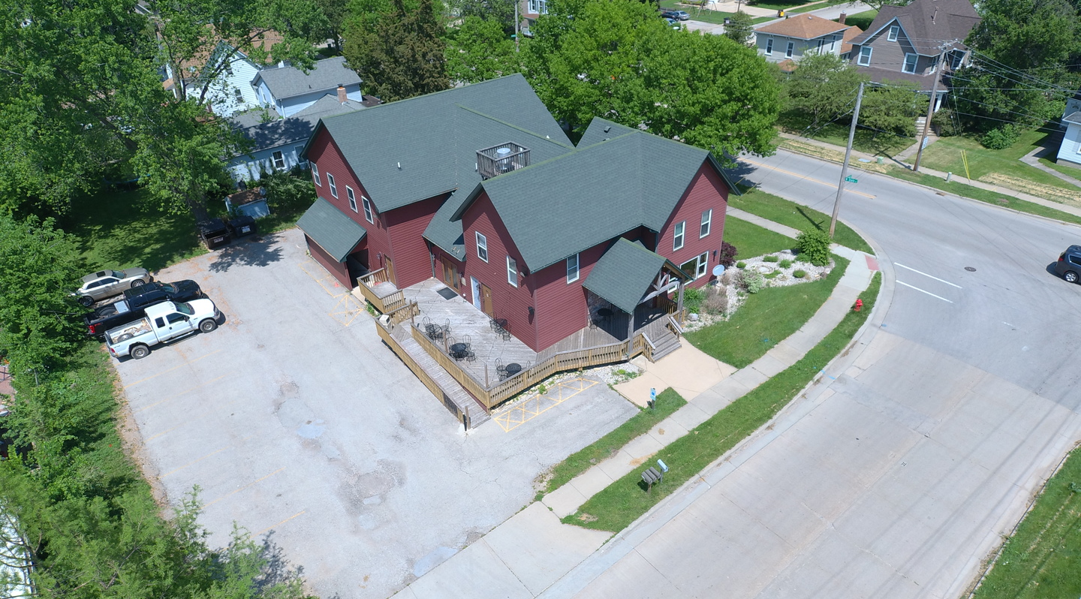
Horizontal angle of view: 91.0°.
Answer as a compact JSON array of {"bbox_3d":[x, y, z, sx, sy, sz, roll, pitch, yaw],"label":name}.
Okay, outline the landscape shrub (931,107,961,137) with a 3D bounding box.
[{"bbox_3d":[40.765,-17.650,52.766,2.800,2.500,2.800,-28,43,-30],"label":"landscape shrub"}]

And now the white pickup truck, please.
[{"bbox_3d":[-22.775,1.613,31.973,5.800,1.980,2.050,-27,42,-29],"label":"white pickup truck"}]

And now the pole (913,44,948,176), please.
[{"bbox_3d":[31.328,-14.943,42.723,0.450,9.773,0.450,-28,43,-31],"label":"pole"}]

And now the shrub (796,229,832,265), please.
[{"bbox_3d":[17.988,-3.432,34.647,2.100,2.300,2.100,-28,43,-31],"label":"shrub"}]

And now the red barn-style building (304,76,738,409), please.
[{"bbox_3d":[-2.583,-6.463,34.441,19.793,10.500,26.632,-27,43,-31],"label":"red barn-style building"}]

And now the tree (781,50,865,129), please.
[{"bbox_3d":[29.357,-21.940,55.500,8.000,7.300,8.000,-2,36,0],"label":"tree"}]

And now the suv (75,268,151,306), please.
[{"bbox_3d":[-29.478,-1.083,36.114,5.000,1.480,1.880,-27,43,-30],"label":"suv"}]

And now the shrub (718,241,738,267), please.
[{"bbox_3d":[12.337,-3.033,35.015,1.600,1.700,1.600,-28,43,-31],"label":"shrub"}]

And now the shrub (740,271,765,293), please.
[{"bbox_3d":[13.536,-1.052,33.900,1.500,1.150,1.500,-2,36,0],"label":"shrub"}]

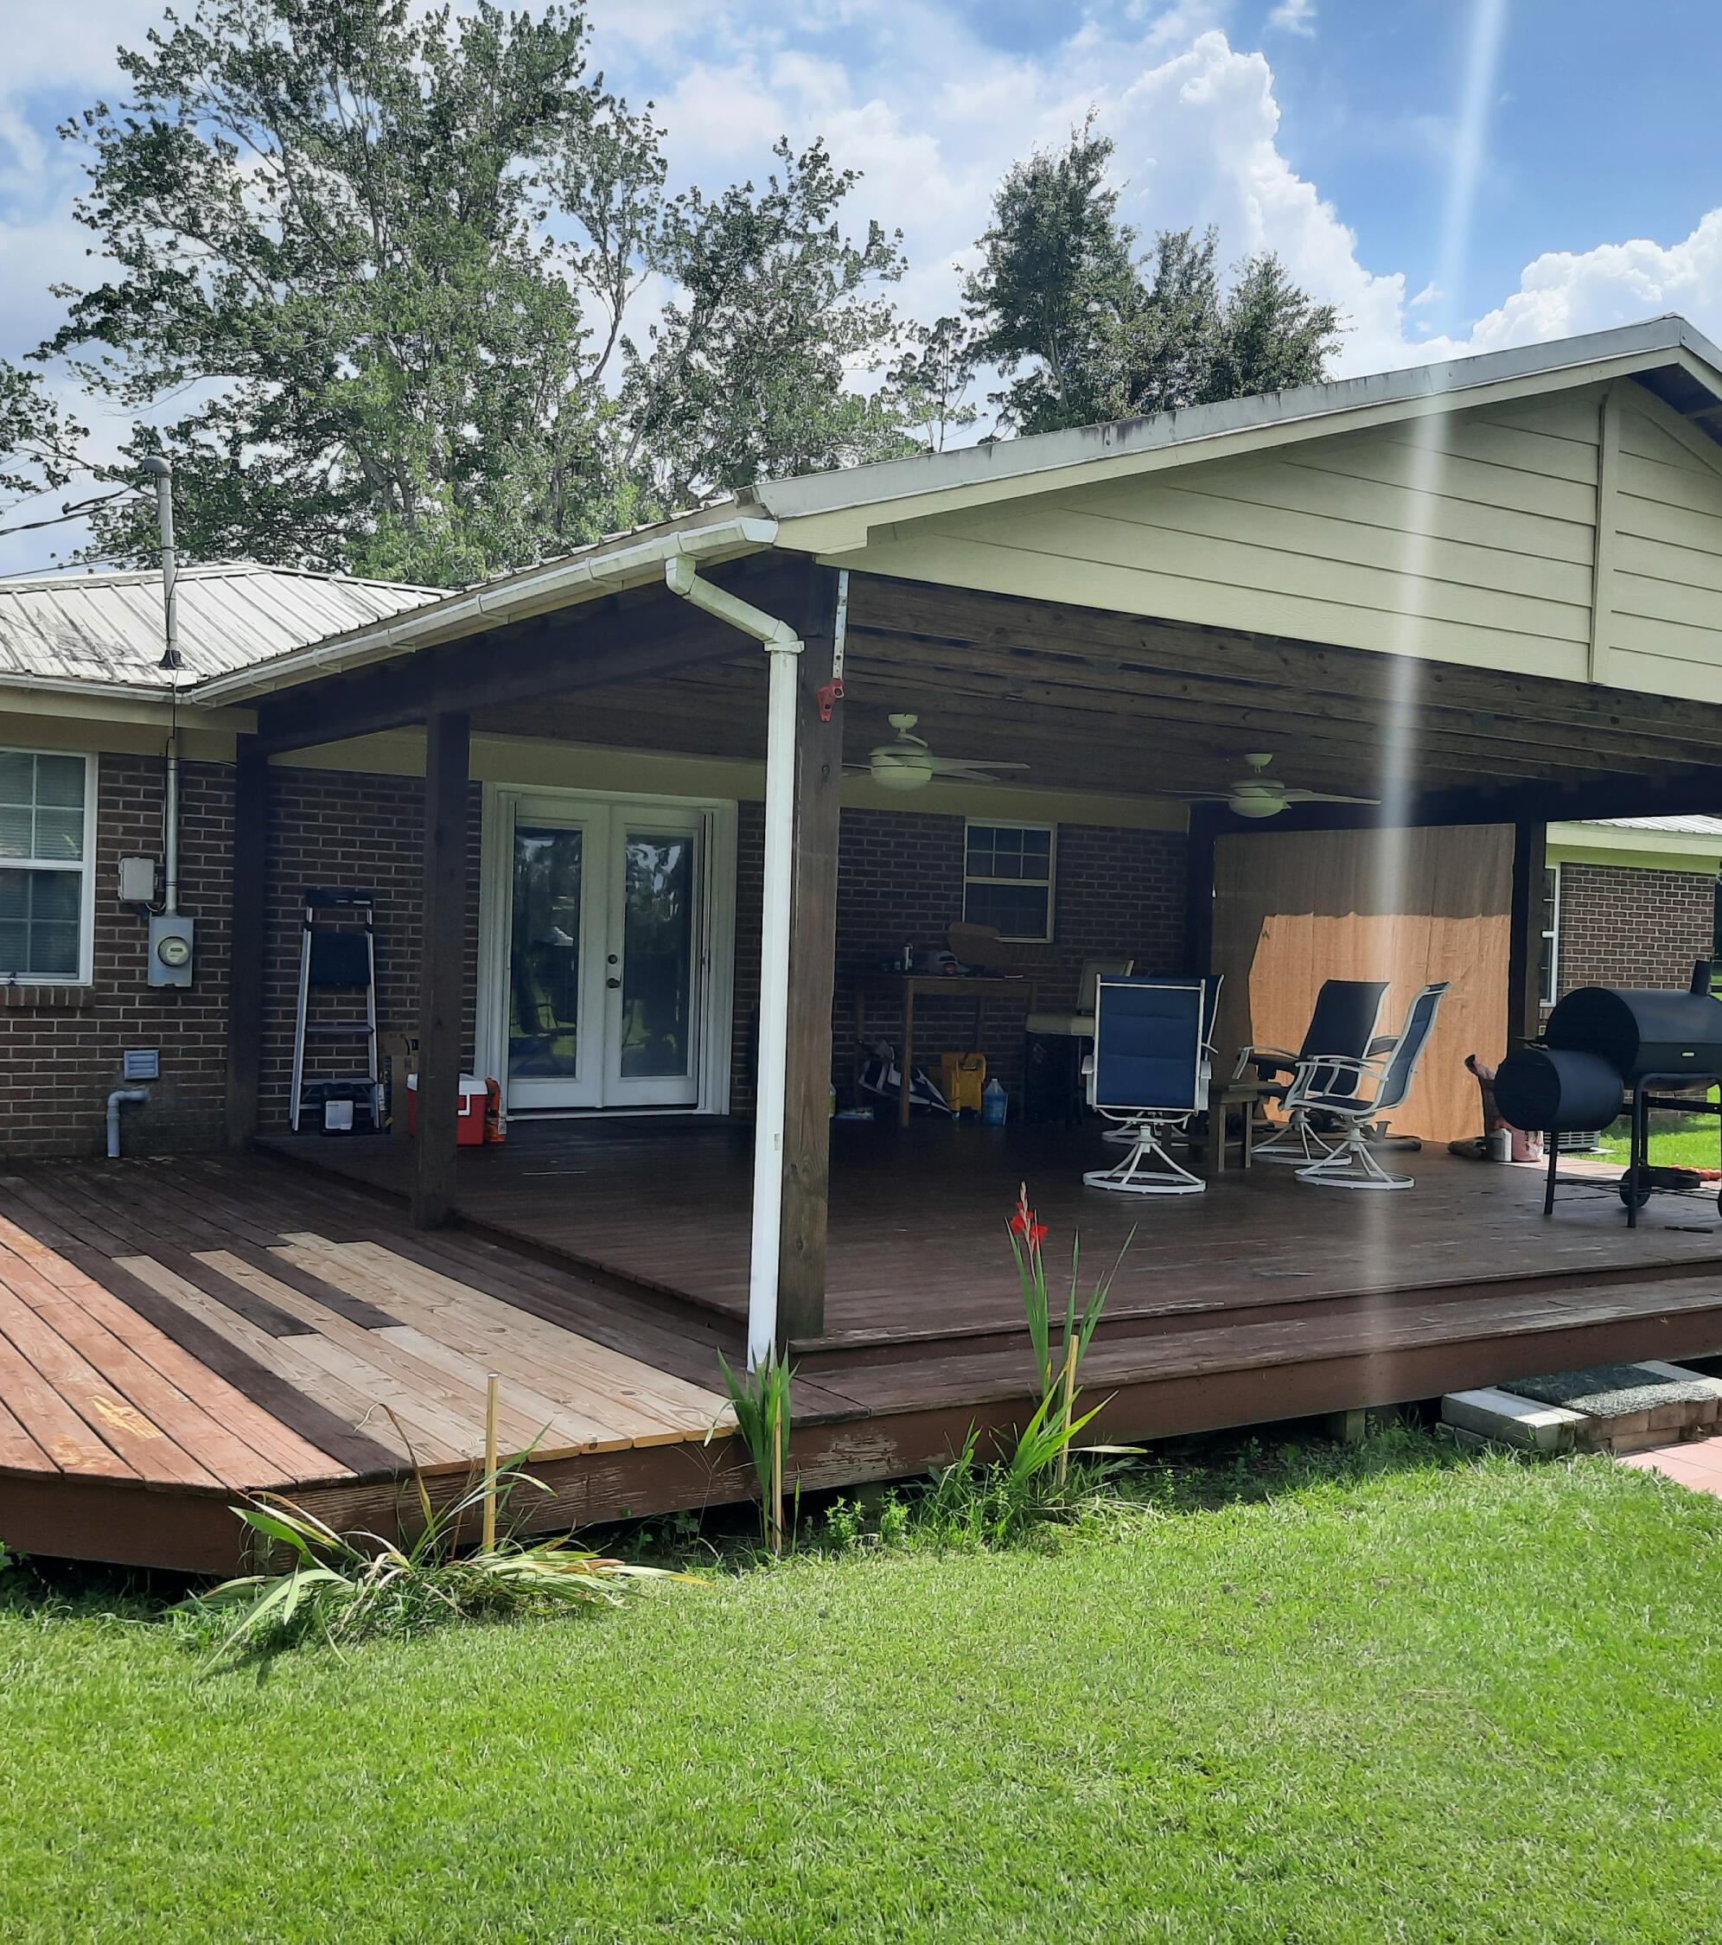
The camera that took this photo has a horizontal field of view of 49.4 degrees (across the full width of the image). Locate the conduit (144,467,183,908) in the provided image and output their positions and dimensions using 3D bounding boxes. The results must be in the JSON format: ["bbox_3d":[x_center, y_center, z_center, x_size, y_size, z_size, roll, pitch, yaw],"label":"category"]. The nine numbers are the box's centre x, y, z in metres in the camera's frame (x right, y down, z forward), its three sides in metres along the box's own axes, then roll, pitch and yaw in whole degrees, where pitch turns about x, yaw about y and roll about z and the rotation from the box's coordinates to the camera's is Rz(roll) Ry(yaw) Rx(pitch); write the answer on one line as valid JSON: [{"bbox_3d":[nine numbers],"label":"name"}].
[{"bbox_3d":[-3.997,-1.625,10.702,0.234,2.554,0.111,2,1,-34],"label":"conduit"}]

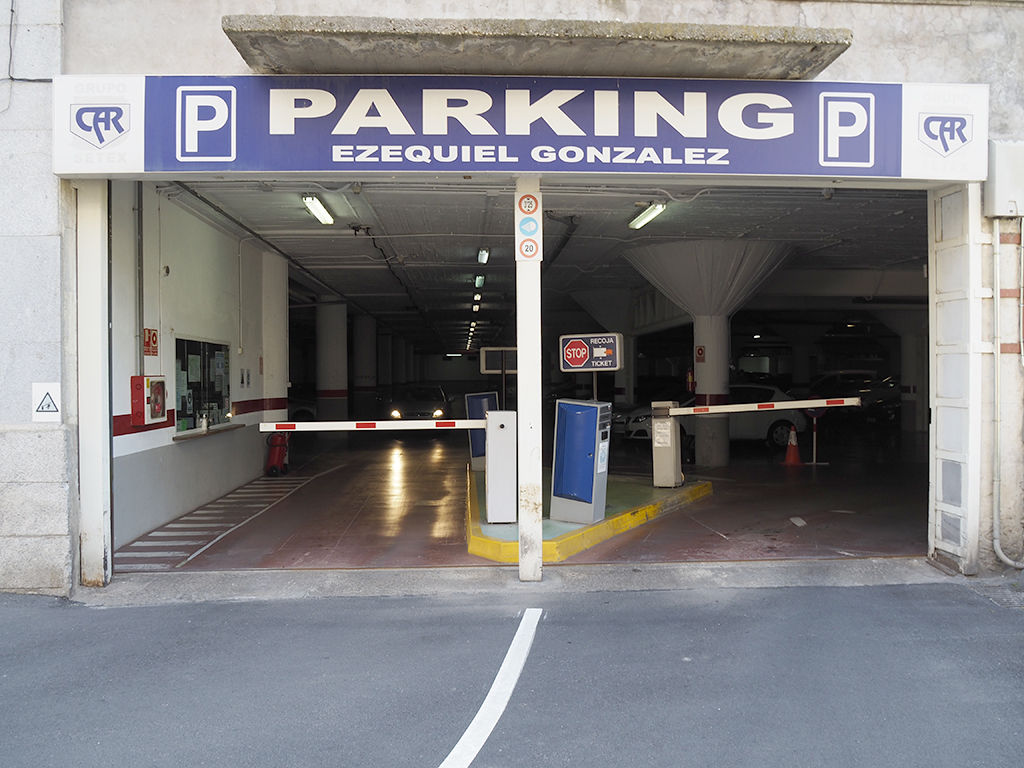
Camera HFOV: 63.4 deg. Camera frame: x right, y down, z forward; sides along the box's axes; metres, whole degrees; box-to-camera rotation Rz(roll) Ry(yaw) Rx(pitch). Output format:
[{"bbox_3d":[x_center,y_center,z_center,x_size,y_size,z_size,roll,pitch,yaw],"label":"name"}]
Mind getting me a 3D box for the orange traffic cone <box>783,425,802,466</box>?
[{"bbox_3d":[5.020,1.109,14.900,0.400,0.710,0.400,0,1,-3],"label":"orange traffic cone"}]

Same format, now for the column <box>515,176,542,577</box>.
[{"bbox_3d":[0.141,-0.029,6.680,0.190,3.220,0.190,0,1,-3],"label":"column"}]

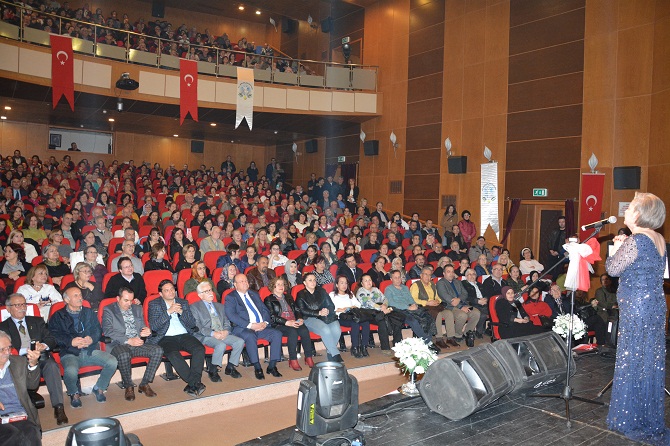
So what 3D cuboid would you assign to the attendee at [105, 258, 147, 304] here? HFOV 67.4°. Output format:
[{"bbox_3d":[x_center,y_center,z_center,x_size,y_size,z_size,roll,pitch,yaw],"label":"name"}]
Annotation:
[{"bbox_3d":[-2.894,1.138,7.042,0.580,1.280,0.800,0,2,-38],"label":"attendee"}]

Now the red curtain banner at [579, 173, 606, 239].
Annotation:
[{"bbox_3d":[5.450,-0.128,10.696,0.040,1.850,0.480,0,2,-41],"label":"red curtain banner"}]

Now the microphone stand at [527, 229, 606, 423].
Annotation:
[{"bbox_3d":[1.784,0.706,3.946,0.640,1.430,0.780,0,2,-28],"label":"microphone stand"}]

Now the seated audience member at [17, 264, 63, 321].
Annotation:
[{"bbox_3d":[-3.647,1.144,6.274,0.580,1.200,0.820,-1,3,-44],"label":"seated audience member"}]

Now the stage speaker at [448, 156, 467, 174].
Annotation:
[{"bbox_3d":[3.083,-1.444,12.609,0.260,0.450,0.400,-1,3,-40],"label":"stage speaker"}]

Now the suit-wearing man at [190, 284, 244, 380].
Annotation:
[{"bbox_3d":[-1.676,1.440,6.833,0.560,1.230,0.820,0,2,-38],"label":"suit-wearing man"}]

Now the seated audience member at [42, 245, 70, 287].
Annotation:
[{"bbox_3d":[-4.184,0.924,7.600,0.550,1.200,0.820,-1,3,-34],"label":"seated audience member"}]

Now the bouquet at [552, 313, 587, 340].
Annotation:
[{"bbox_3d":[2.588,1.140,5.530,0.370,0.310,0.370,1,2,0],"label":"bouquet"}]

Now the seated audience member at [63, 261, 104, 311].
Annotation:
[{"bbox_3d":[-3.489,1.158,7.050,0.550,1.200,0.820,-1,3,-36],"label":"seated audience member"}]

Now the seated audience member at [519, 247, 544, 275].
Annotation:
[{"bbox_3d":[3.913,1.136,9.900,0.580,1.240,0.820,1,2,-7],"label":"seated audience member"}]

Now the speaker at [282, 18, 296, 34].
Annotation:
[{"bbox_3d":[-1.628,-7.110,18.172,0.260,0.450,0.400,-1,3,-40],"label":"speaker"}]

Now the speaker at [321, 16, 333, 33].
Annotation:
[{"bbox_3d":[-0.247,-6.517,16.529,0.260,0.450,0.400,-1,3,-40],"label":"speaker"}]

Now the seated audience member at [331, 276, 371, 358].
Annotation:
[{"bbox_3d":[0.239,1.412,7.750,0.520,1.190,0.850,0,3,-27],"label":"seated audience member"}]

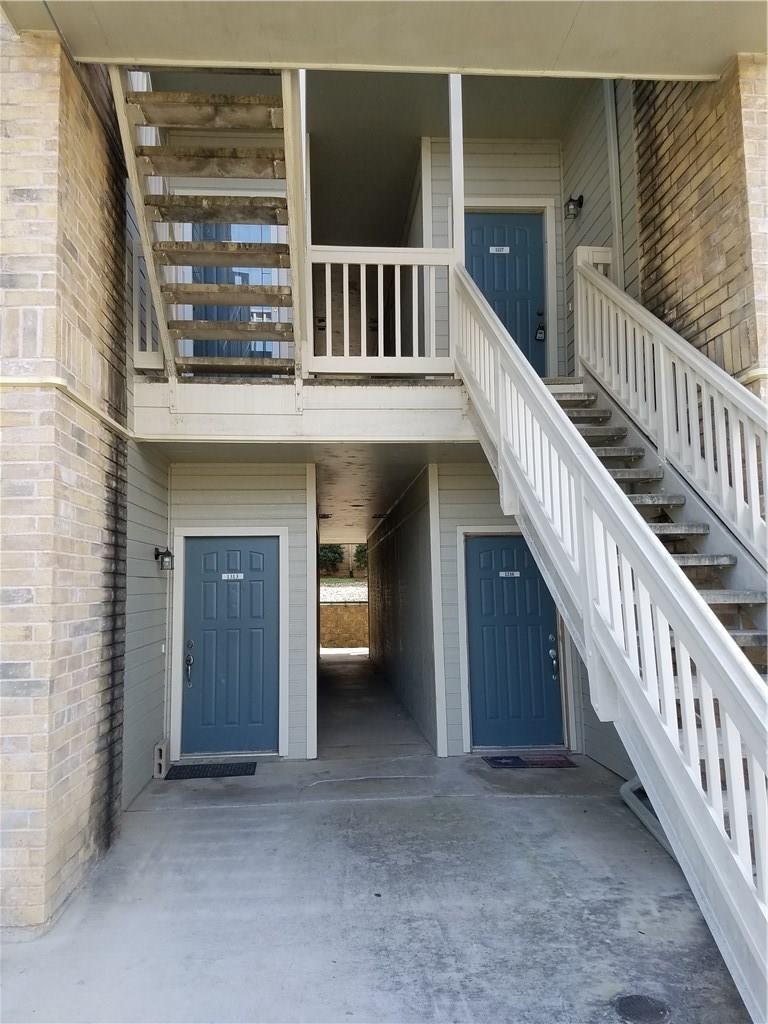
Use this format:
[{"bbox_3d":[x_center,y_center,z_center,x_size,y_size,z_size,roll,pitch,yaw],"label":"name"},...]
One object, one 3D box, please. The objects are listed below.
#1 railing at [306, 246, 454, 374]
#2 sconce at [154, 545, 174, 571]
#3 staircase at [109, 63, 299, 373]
[{"bbox_3d":[-0.026,-1.668,6.425,1.234,1.081,0.100,0,-6,-4],"label":"railing"},{"bbox_3d":[-1.892,0.403,6.658,0.162,0.208,0.125,0,-6,-4],"label":"sconce"},{"bbox_3d":[-1.143,-1.944,5.359,1.064,1.580,2.020,0,-6,-4],"label":"staircase"}]

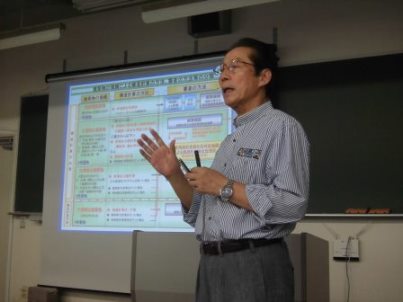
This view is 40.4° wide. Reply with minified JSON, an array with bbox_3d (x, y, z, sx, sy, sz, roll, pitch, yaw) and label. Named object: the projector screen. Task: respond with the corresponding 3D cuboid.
[{"bbox_3d":[-0.523,0.217,4.815,2.302,2.044,0.100,-3,-8,26],"label":"projector screen"}]

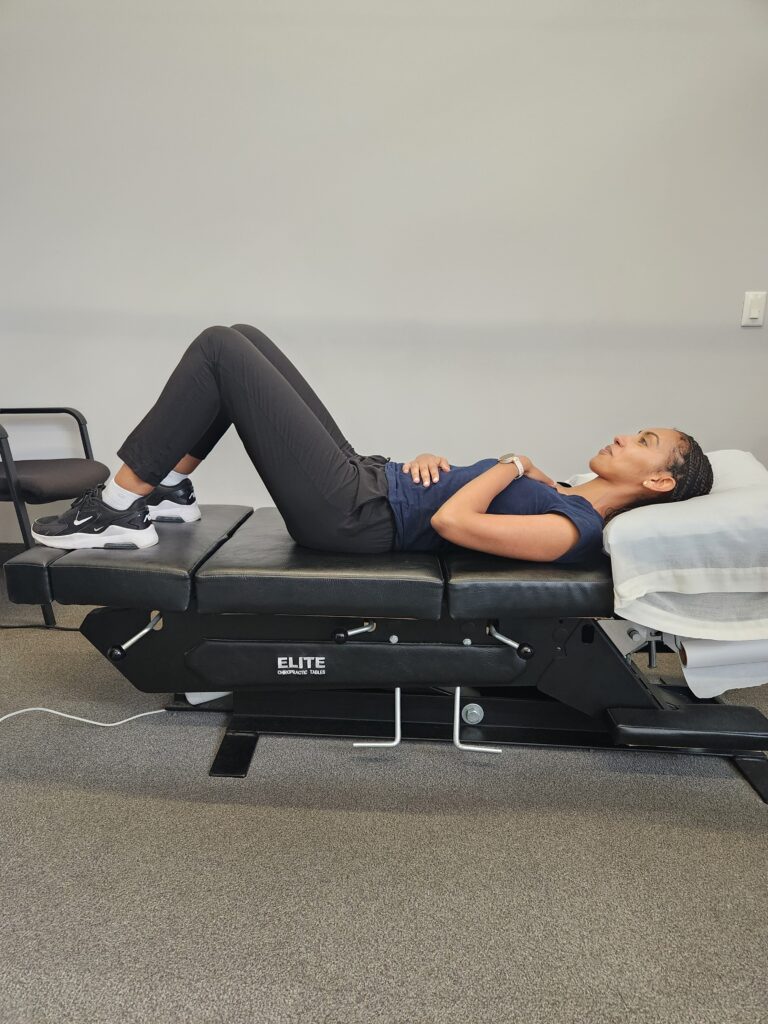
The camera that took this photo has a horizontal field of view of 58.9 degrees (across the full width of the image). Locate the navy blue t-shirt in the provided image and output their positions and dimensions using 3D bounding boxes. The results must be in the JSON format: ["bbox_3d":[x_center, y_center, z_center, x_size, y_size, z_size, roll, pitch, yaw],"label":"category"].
[{"bbox_3d":[0.225,-0.039,1.543,0.460,0.205,0.410,1,15,3],"label":"navy blue t-shirt"}]

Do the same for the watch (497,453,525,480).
[{"bbox_3d":[0.264,-0.095,1.420,0.040,0.048,0.058,-29,19,-25],"label":"watch"}]

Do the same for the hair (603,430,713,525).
[{"bbox_3d":[0.600,-0.078,1.520,0.255,0.175,0.170,-19,19,8],"label":"hair"}]

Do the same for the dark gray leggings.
[{"bbox_3d":[-0.275,-0.179,1.536,0.600,0.470,0.370,1,15,3],"label":"dark gray leggings"}]

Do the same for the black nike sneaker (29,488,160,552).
[{"bbox_3d":[-0.637,0.005,1.505,0.280,0.130,0.105,0,15,-1],"label":"black nike sneaker"}]

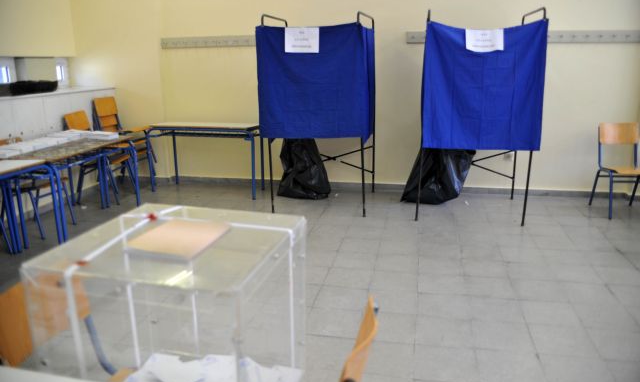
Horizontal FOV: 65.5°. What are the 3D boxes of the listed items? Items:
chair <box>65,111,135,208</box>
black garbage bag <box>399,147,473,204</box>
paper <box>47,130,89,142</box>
[{"bbox_3d":[-2.363,-0.364,5.401,0.530,0.930,0.420,0,15,4],"label":"chair"},{"bbox_3d":[1.194,-0.251,5.088,0.670,0.720,0.420,2,15,12],"label":"black garbage bag"},{"bbox_3d":[-2.544,-0.558,5.085,0.360,0.050,0.230,6,17,25],"label":"paper"}]

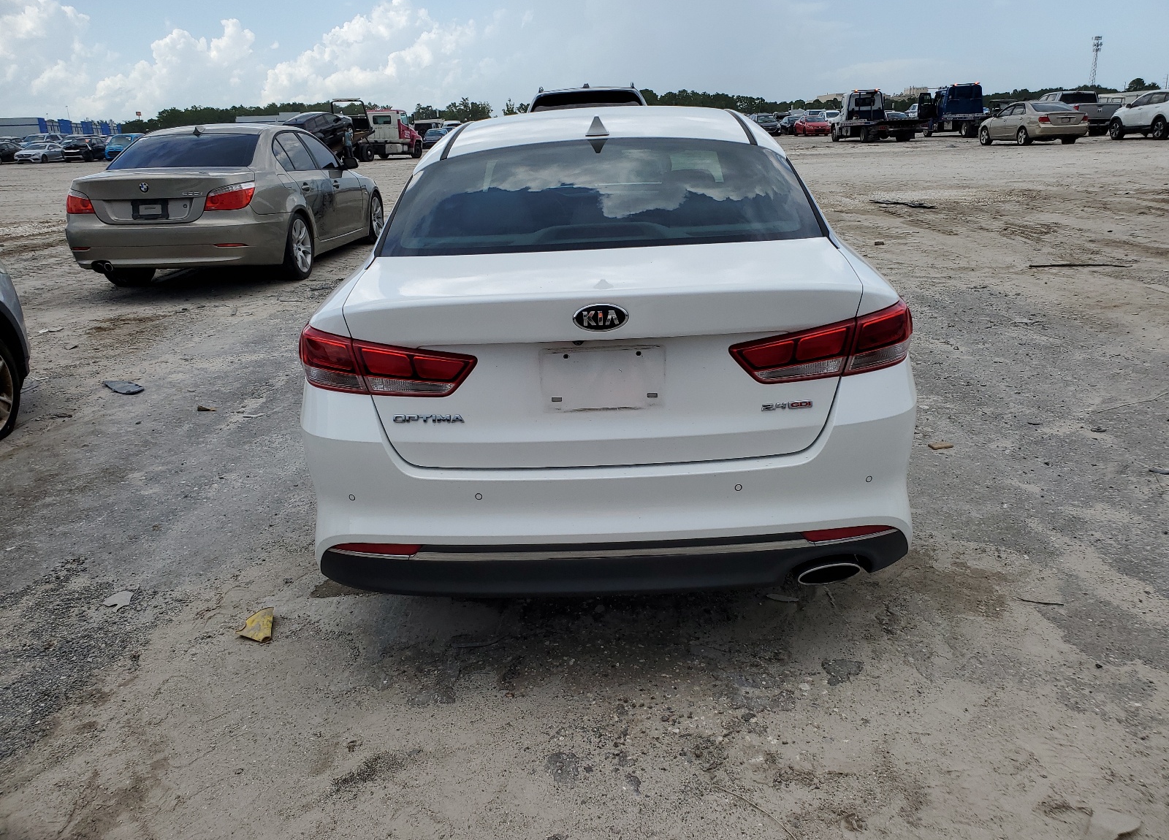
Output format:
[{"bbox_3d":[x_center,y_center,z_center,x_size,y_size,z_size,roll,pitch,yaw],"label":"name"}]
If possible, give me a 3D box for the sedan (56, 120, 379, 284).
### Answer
[{"bbox_3d":[-3.651,-2.482,9.716,1.846,1.475,4.854,-2,19,2],"label":"sedan"}]

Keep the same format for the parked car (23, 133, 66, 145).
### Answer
[{"bbox_3d":[-45.929,-23.377,74.753,1.980,1.870,5.000,-2,19,0],"label":"parked car"}]

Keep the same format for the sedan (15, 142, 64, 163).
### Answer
[{"bbox_3d":[-40.086,-19.782,65.034,1.870,1.410,4.850,-2,19,1],"label":"sedan"}]

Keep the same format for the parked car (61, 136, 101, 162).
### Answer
[{"bbox_3d":[-38.271,-20.619,66.979,1.870,1.650,4.500,-5,19,-8],"label":"parked car"}]

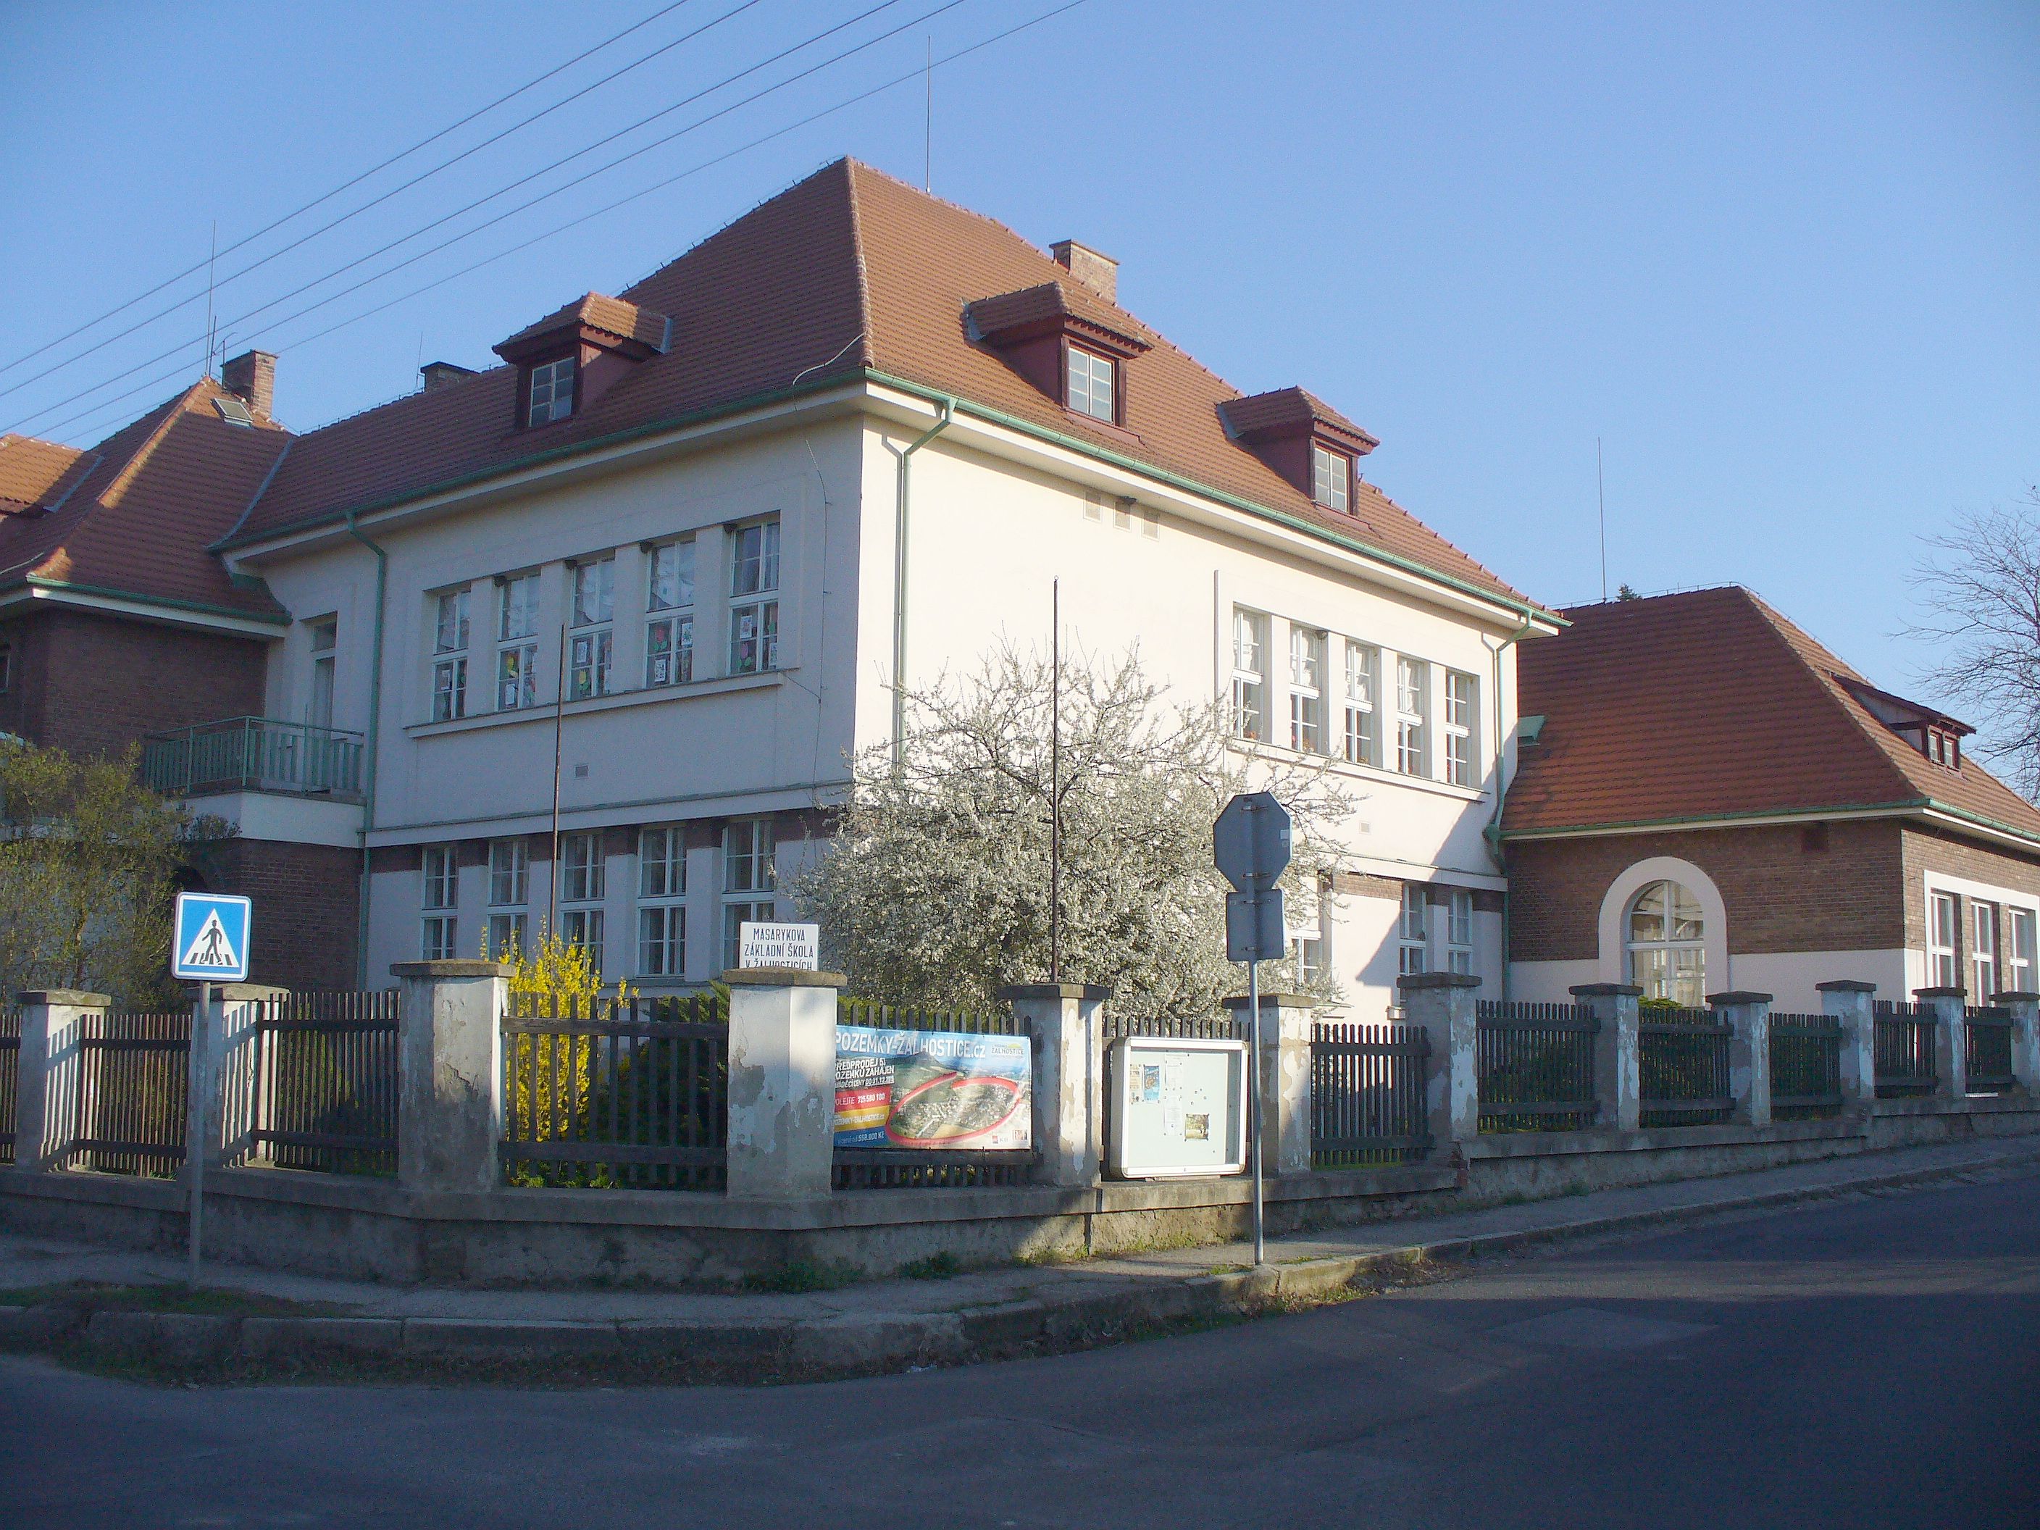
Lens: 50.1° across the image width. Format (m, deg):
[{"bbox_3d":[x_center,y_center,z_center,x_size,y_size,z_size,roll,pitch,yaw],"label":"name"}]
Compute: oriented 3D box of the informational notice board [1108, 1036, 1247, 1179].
[{"bbox_3d":[1.272,2.710,17.212,0.140,1.070,1.616,-6,-10,41],"label":"informational notice board"}]

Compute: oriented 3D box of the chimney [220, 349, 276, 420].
[{"bbox_3d":[-13.935,-6.724,39.308,1.060,1.220,0.460,-6,-10,40],"label":"chimney"}]

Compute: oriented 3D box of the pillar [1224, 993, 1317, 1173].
[{"bbox_3d":[2.019,2.558,17.546,0.540,1.409,0.540,-6,-10,40],"label":"pillar"}]

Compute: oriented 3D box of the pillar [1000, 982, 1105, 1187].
[{"bbox_3d":[0.270,2.269,15.510,0.540,1.400,0.540,-6,-10,40],"label":"pillar"}]

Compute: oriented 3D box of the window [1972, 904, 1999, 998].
[{"bbox_3d":[16.004,3.244,36.379,0.170,1.833,1.436,-6,-10,40],"label":"window"}]

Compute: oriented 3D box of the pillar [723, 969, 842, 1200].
[{"bbox_3d":[-1.487,1.973,13.554,0.650,1.385,0.580,4,-8,-21],"label":"pillar"}]

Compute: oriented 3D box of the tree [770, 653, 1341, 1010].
[{"bbox_3d":[0.530,1.338,21.905,5.324,5.082,5.553,1,-8,0],"label":"tree"}]

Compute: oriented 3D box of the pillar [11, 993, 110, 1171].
[{"bbox_3d":[-7.301,2.401,16.701,0.510,1.360,0.510,-6,-10,40],"label":"pillar"}]

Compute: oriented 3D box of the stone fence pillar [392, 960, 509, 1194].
[{"bbox_3d":[-3.723,2.031,14.349,0.660,1.517,0.600,1,-8,0],"label":"stone fence pillar"}]

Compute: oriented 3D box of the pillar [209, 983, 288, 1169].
[{"bbox_3d":[-6.036,2.380,16.795,0.560,1.395,0.560,-6,-10,40],"label":"pillar"}]

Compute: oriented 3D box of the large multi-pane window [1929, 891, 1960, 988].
[{"bbox_3d":[14.682,2.974,34.826,0.170,1.908,1.463,-6,-10,40],"label":"large multi-pane window"}]

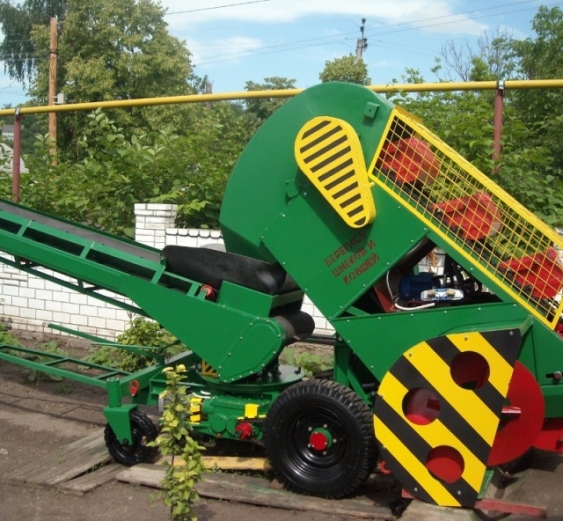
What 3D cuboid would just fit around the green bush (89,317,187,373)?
[{"bbox_3d":[-1.506,0.862,7.300,0.850,0.520,0.700,4,5,25],"label":"green bush"}]

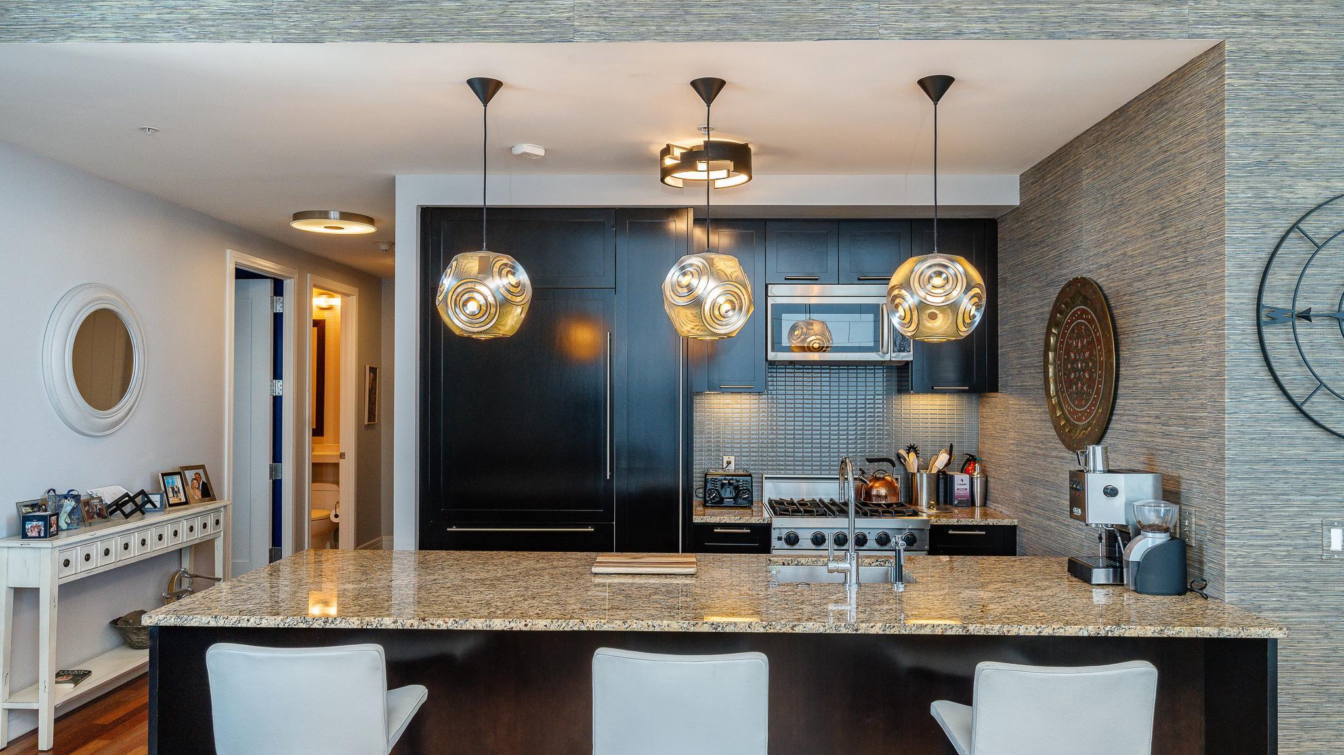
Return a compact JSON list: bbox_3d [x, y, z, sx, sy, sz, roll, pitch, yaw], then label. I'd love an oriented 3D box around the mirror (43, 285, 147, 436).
[{"bbox_3d":[-2.855,-0.087,4.487,0.050,0.754,0.760,0,-1,1],"label":"mirror"}]

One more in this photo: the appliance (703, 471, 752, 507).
[{"bbox_3d":[0.309,0.614,4.945,0.267,0.187,0.220,0,-1,1],"label":"appliance"}]

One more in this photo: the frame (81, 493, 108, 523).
[{"bbox_3d":[-2.787,0.635,4.346,0.060,0.140,0.155,-8,-2,5],"label":"frame"}]

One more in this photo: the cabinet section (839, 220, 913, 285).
[{"bbox_3d":[1.069,-0.657,4.860,0.380,0.339,0.323,0,-1,1],"label":"cabinet section"}]

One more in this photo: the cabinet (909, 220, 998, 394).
[{"bbox_3d":[1.495,-0.376,4.882,0.454,0.922,0.345,0,-1,1],"label":"cabinet"}]

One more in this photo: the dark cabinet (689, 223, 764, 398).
[{"bbox_3d":[0.311,-0.371,4.895,0.380,0.915,0.370,0,-1,1],"label":"dark cabinet"}]

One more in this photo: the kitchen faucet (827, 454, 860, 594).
[{"bbox_3d":[0.556,0.469,2.956,0.105,0.412,0.250,0,-1,1],"label":"kitchen faucet"}]

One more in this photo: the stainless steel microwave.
[{"bbox_3d":[0.889,-0.287,4.877,0.757,0.401,0.380,0,-1,1],"label":"stainless steel microwave"}]

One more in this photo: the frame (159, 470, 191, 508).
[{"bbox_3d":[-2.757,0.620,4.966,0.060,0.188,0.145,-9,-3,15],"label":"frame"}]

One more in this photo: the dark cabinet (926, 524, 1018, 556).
[{"bbox_3d":[1.485,1.160,4.719,0.430,0.850,0.620,0,-1,1],"label":"dark cabinet"}]

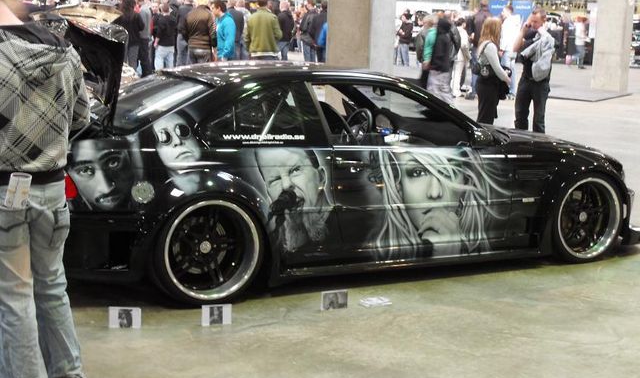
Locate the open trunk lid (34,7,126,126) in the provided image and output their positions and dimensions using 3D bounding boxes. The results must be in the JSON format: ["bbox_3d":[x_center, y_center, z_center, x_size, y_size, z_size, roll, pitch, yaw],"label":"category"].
[{"bbox_3d":[-1.508,-0.695,5.957,0.470,0.630,1.220,-3,9,-27],"label":"open trunk lid"}]

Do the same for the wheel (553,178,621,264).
[{"bbox_3d":[1.759,0.188,6.939,0.600,0.600,0.240,-3,9,-27],"label":"wheel"}]

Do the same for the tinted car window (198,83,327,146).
[{"bbox_3d":[-0.335,-0.420,5.820,0.800,0.390,0.070,-3,-17,-27],"label":"tinted car window"}]

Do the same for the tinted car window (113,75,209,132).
[{"bbox_3d":[-1.097,-0.539,6.195,0.620,0.100,1.200,-31,21,-20],"label":"tinted car window"}]

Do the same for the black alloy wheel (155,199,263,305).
[{"bbox_3d":[-0.650,0.321,5.713,0.600,0.600,0.250,-3,9,-27],"label":"black alloy wheel"}]

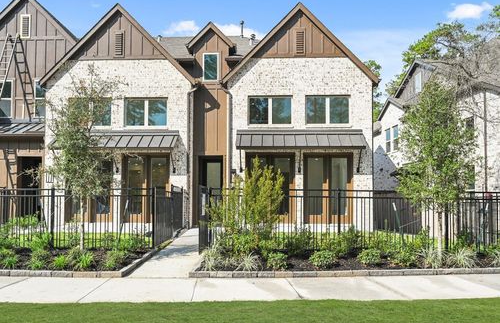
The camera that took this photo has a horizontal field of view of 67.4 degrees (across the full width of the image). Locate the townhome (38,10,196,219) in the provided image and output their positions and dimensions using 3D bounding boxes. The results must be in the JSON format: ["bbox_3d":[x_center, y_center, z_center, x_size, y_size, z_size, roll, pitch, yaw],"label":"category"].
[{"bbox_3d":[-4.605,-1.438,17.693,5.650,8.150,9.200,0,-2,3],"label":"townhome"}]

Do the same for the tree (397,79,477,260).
[{"bbox_3d":[3.781,0.182,7.600,1.620,3.680,1.550,0,-2,3],"label":"tree"}]

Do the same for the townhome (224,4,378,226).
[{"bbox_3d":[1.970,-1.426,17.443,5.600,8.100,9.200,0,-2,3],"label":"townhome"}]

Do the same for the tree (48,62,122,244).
[{"bbox_3d":[-3.752,-0.102,8.500,1.750,4.200,1.650,0,-2,3],"label":"tree"}]

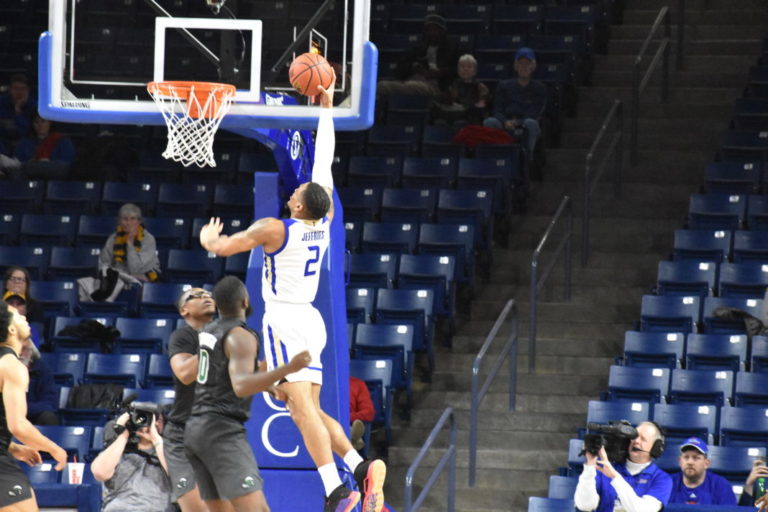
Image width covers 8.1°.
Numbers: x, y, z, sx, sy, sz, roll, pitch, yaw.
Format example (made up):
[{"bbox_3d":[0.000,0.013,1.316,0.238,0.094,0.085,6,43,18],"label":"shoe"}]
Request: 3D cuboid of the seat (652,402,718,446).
[{"bbox_3d":[2.300,1.542,42.030,0.510,0.780,0.500,1,-2,12],"label":"seat"}]

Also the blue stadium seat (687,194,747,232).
[{"bbox_3d":[2.833,-0.126,46.949,0.510,0.820,0.500,1,-3,13],"label":"blue stadium seat"}]

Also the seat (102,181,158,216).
[{"bbox_3d":[-2.313,-0.246,48.156,0.510,0.820,0.500,1,-3,13],"label":"seat"}]

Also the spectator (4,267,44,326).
[{"bbox_3d":[-3.108,0.698,45.711,0.520,1.220,0.780,1,-2,12],"label":"spectator"}]

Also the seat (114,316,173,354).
[{"bbox_3d":[-2.015,0.897,44.680,0.500,0.780,0.500,1,-2,12],"label":"seat"}]

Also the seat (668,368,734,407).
[{"bbox_3d":[2.479,1.312,42.978,0.510,0.820,0.500,1,-3,13],"label":"seat"}]

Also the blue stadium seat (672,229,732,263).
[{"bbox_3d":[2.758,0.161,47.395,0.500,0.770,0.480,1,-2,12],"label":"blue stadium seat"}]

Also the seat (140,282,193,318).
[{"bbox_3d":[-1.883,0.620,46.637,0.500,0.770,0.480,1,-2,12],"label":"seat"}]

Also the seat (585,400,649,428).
[{"bbox_3d":[1.780,1.545,42.332,0.510,0.820,0.500,1,-3,13],"label":"seat"}]

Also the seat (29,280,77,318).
[{"bbox_3d":[-2.855,0.601,45.735,0.500,0.780,0.500,1,-2,12],"label":"seat"}]

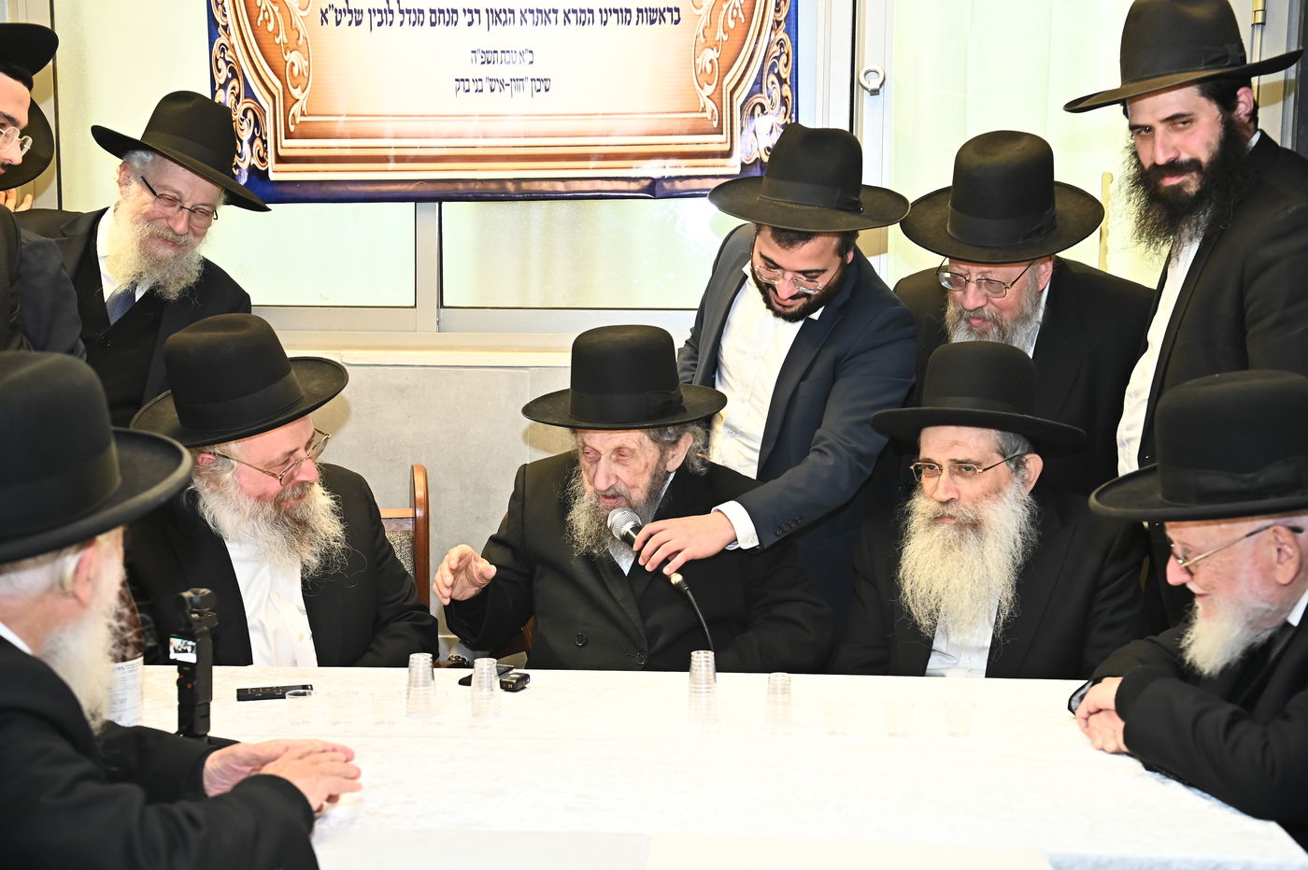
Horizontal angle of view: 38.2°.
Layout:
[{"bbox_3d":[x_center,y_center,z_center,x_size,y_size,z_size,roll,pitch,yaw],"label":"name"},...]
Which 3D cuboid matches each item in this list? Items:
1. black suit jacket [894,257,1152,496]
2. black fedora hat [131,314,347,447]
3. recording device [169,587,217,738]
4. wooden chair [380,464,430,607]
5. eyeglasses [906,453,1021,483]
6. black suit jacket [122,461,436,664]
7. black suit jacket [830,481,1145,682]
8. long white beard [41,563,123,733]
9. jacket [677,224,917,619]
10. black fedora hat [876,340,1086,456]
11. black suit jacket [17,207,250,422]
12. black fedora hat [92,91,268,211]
[{"bbox_3d":[0.645,0.065,3.307,0.520,0.750,0.360,5,17,14],"label":"black suit jacket"},{"bbox_3d":[-0.673,-0.100,3.020,0.350,0.140,0.325,-2,23,28],"label":"black fedora hat"},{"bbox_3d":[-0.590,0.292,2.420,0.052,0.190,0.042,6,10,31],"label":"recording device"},{"bbox_3d":[-0.605,0.576,3.180,0.470,1.000,0.550,-1,9,-10],"label":"wooden chair"},{"bbox_3d":[0.499,0.048,2.979,0.140,0.042,0.140,5,15,42],"label":"eyeglasses"},{"bbox_3d":[-0.628,0.354,3.073,0.540,0.620,0.420,-2,10,-18],"label":"black suit jacket"},{"bbox_3d":[0.543,0.382,3.051,0.520,0.600,0.390,3,10,15],"label":"black suit jacket"},{"bbox_3d":[-0.678,0.247,2.200,0.140,0.210,0.150,1,8,-36],"label":"long white beard"},{"bbox_3d":[0.244,0.009,3.250,0.480,0.770,0.480,3,16,21],"label":"jacket"},{"bbox_3d":[0.505,-0.059,2.940,0.325,0.140,0.355,4,-5,28],"label":"black fedora hat"},{"bbox_3d":[-0.987,-0.052,3.550,0.530,0.780,0.330,4,12,-18],"label":"black suit jacket"},{"bbox_3d":[-0.782,-0.473,3.130,0.320,0.135,0.350,21,8,-32],"label":"black fedora hat"}]

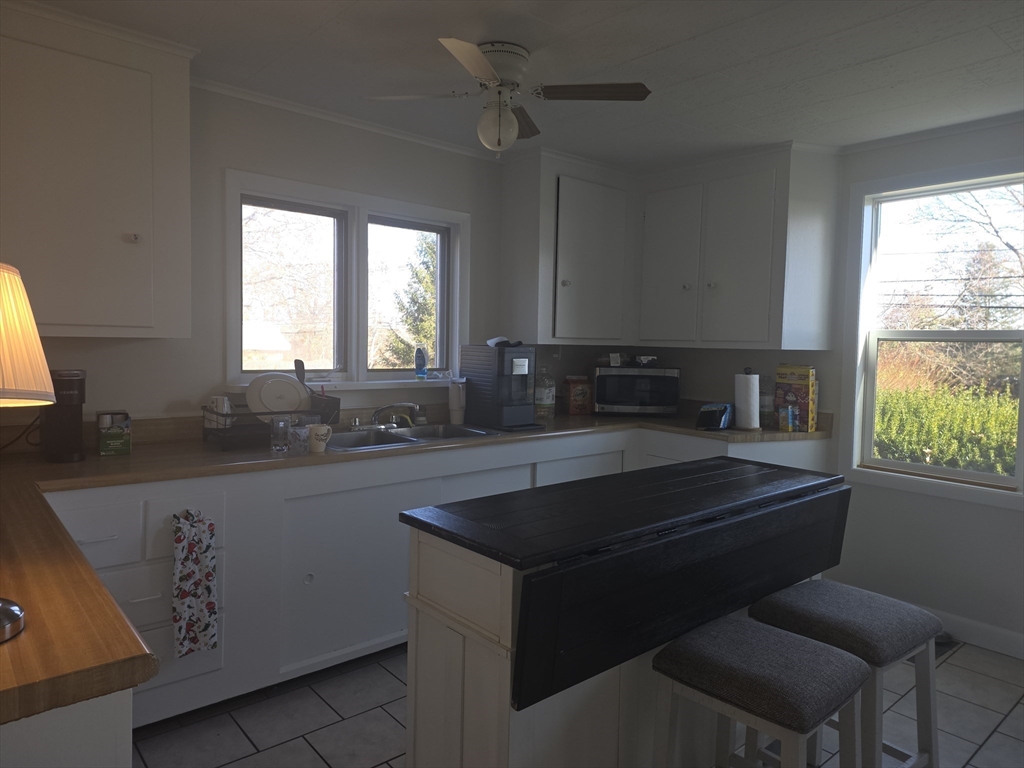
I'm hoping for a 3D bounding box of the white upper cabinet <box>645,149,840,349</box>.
[{"bbox_3d":[1.215,-0.739,3.945,0.295,1.065,1.150,-2,5,-41],"label":"white upper cabinet"}]

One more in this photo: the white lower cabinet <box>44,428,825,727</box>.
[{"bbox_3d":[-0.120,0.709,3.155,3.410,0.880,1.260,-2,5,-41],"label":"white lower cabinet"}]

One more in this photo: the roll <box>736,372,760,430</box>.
[{"bbox_3d":[1.259,0.089,3.616,0.130,0.285,0.130,3,4,19],"label":"roll"}]

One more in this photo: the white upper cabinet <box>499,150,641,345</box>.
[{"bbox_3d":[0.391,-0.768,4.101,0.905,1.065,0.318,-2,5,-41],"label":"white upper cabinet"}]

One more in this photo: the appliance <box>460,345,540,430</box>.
[{"bbox_3d":[-0.049,0.013,3.588,0.260,0.415,0.410,-2,5,-41],"label":"appliance"}]

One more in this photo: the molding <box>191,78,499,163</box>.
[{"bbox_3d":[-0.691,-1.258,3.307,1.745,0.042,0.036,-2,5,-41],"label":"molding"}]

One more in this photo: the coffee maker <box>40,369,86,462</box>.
[{"bbox_3d":[-1.597,0.105,2.418,0.113,0.312,0.290,-2,5,-41],"label":"coffee maker"}]

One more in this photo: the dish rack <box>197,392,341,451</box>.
[{"bbox_3d":[-1.010,0.156,2.896,0.525,0.175,0.335,-2,5,-41],"label":"dish rack"}]

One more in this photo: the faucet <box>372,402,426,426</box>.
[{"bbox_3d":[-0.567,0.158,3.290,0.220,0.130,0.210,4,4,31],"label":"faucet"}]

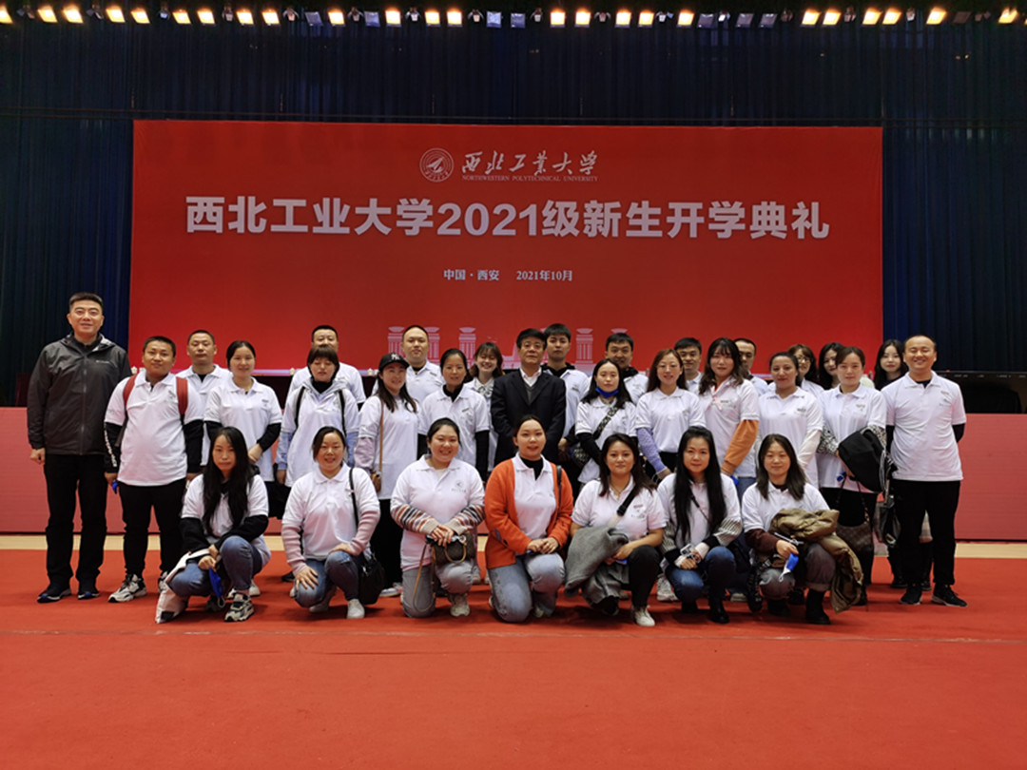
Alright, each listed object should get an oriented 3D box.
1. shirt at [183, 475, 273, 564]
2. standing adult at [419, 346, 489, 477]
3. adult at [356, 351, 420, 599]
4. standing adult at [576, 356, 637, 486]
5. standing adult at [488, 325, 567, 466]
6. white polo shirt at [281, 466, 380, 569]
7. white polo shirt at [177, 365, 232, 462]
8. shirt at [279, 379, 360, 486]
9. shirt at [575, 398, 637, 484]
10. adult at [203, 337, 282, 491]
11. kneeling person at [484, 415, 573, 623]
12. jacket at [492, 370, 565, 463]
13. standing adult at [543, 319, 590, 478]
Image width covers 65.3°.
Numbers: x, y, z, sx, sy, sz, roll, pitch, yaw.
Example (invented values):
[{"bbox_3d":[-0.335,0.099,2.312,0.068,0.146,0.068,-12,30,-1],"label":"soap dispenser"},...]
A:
[{"bbox_3d":[-1.654,0.779,4.620,0.490,0.521,0.370,1,-1,-11],"label":"shirt"},{"bbox_3d":[-0.398,0.550,5.232,0.480,1.580,0.310,1,-1,-3],"label":"standing adult"},{"bbox_3d":[-0.804,0.568,5.150,0.460,1.545,0.320,0,-1,-9],"label":"adult"},{"bbox_3d":[0.617,0.586,5.382,0.450,1.537,0.340,1,-1,4],"label":"standing adult"},{"bbox_3d":[0.103,0.486,5.280,0.500,1.724,0.310,0,-1,0],"label":"standing adult"},{"bbox_3d":[-1.091,0.770,4.800,0.540,0.600,0.340,0,-1,-9],"label":"white polo shirt"},{"bbox_3d":[-2.138,0.206,5.500,0.490,0.692,0.280,1,-1,-13],"label":"white polo shirt"},{"bbox_3d":[-1.233,0.299,5.080,0.480,0.699,0.300,1,-1,-8],"label":"shirt"},{"bbox_3d":[0.594,0.362,5.130,0.400,0.560,0.260,0,-1,3],"label":"shirt"},{"bbox_3d":[-1.726,0.519,5.110,0.480,1.600,0.320,1,-1,-14],"label":"adult"},{"bbox_3d":[0.086,0.749,4.700,0.520,1.150,0.620,1,-1,-3],"label":"kneeling person"},{"bbox_3d":[0.103,0.264,5.280,0.500,0.760,0.290,0,-1,0],"label":"jacket"},{"bbox_3d":[0.304,0.463,5.500,0.490,1.760,0.320,0,-1,0],"label":"standing adult"}]

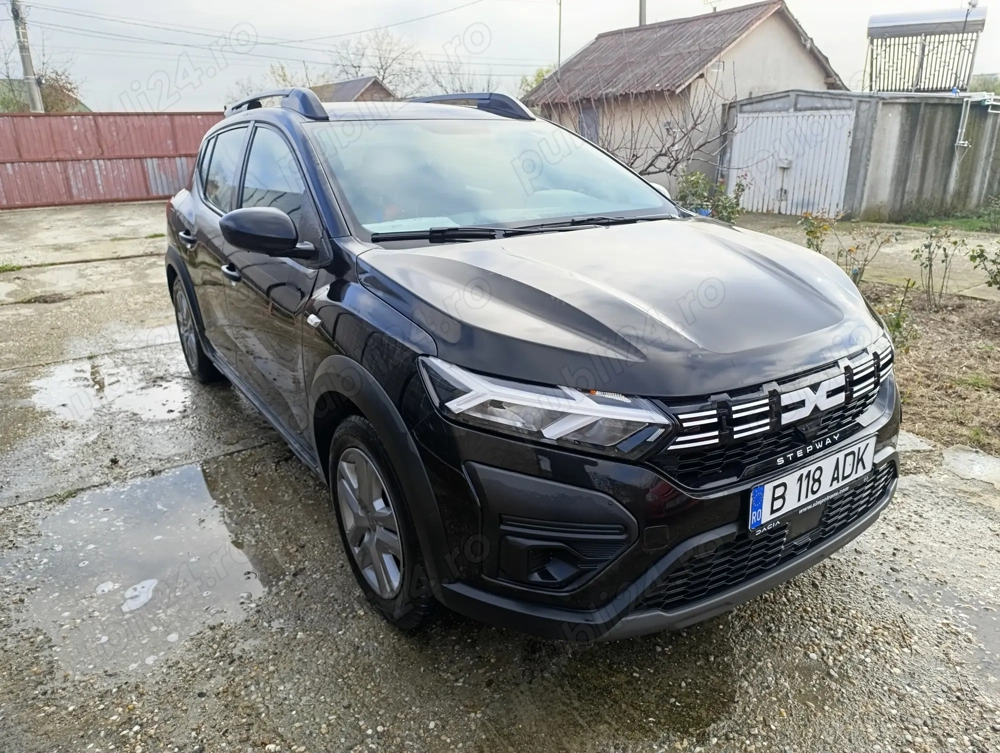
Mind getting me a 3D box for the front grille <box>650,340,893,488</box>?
[{"bbox_3d":[0.747,0.088,1.646,1.020,0.245,0.150,-13,22,-32],"label":"front grille"}]

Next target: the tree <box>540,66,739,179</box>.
[{"bbox_3d":[2.575,-4.277,12.442,3.500,2.772,3.300,3,19,11],"label":"tree"}]

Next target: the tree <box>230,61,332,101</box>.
[{"bbox_3d":[-8.938,-10.509,27.779,4.300,4.882,4.300,-6,19,-16],"label":"tree"}]

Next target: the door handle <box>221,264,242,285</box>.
[{"bbox_3d":[-1.063,-0.403,2.640,0.060,0.050,0.220,-13,22,-32],"label":"door handle"}]

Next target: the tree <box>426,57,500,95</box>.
[{"bbox_3d":[-2.017,-15.251,39.129,4.440,6.480,4.350,-1,19,-3],"label":"tree"}]

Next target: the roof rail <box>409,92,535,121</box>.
[{"bbox_3d":[-0.215,-1.431,3.582,0.100,0.155,1.480,-13,22,-32],"label":"roof rail"}]

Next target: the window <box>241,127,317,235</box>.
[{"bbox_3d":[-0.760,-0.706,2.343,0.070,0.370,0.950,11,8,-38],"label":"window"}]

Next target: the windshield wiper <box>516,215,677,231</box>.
[{"bbox_3d":[0.378,-0.552,2.371,0.850,0.060,0.100,-15,24,-37],"label":"windshield wiper"}]

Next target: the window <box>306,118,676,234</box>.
[{"bbox_3d":[-0.025,-0.790,2.529,1.440,0.110,0.980,-13,47,-32],"label":"window"}]

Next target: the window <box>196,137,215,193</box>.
[{"bbox_3d":[-1.492,-1.081,3.389,0.050,0.280,0.270,11,8,-38],"label":"window"}]

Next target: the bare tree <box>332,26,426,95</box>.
[{"bbox_3d":[-6.397,-14.950,36.629,5.320,7.550,5.220,-3,19,-9],"label":"bare tree"}]

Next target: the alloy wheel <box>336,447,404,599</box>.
[{"bbox_3d":[-0.306,0.396,1.927,0.180,0.440,0.440,-13,22,-32],"label":"alloy wheel"}]

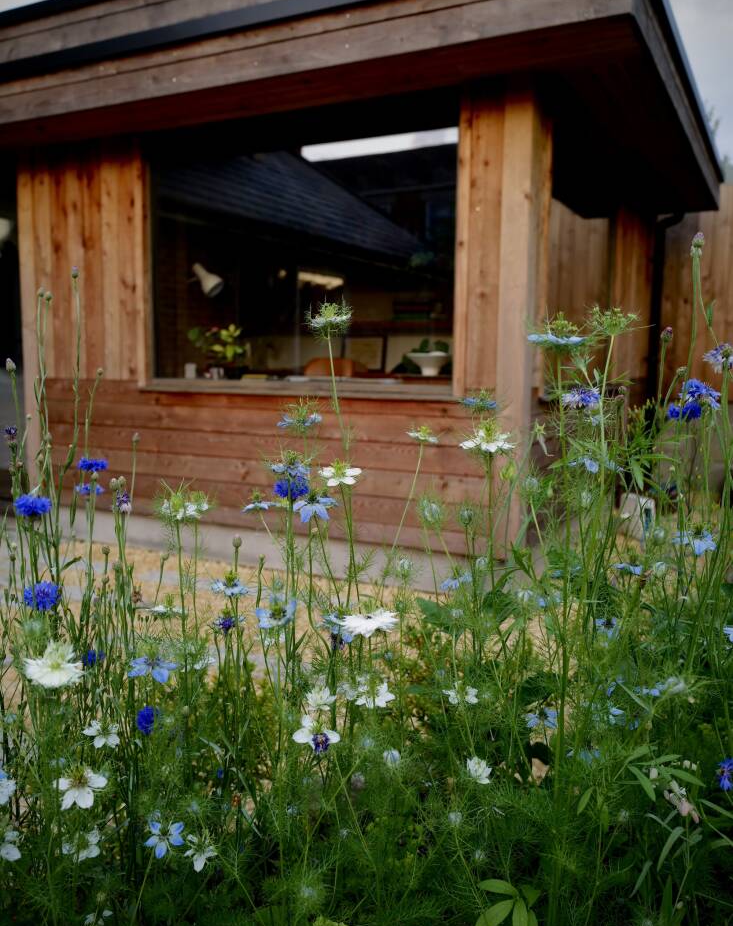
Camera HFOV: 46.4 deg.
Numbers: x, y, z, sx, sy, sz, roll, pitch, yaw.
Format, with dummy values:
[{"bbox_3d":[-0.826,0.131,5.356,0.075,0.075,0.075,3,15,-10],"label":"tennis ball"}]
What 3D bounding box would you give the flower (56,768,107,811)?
[{"bbox_3d":[-0.233,0.267,0.700,0.042,0.024,0.042,-2,29,-19],"label":"flower"}]

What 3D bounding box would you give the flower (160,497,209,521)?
[{"bbox_3d":[-0.170,0.042,0.800,0.044,0.018,0.044,-1,6,-12],"label":"flower"}]

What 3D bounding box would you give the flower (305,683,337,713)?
[{"bbox_3d":[-0.053,0.269,0.980,0.037,0.026,0.037,0,14,-3],"label":"flower"}]

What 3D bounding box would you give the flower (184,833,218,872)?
[{"bbox_3d":[-0.155,0.365,0.800,0.037,0.024,0.037,-10,34,-10],"label":"flower"}]

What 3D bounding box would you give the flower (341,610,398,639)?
[{"bbox_3d":[0.003,0.136,0.720,0.049,0.014,0.049,-9,6,1],"label":"flower"}]

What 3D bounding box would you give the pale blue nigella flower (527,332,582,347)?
[{"bbox_3d":[0.155,-0.102,0.700,0.046,0.012,0.046,2,6,12],"label":"pale blue nigella flower"}]

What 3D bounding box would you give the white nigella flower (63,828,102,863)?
[{"bbox_3d":[-0.317,0.424,0.950,0.040,0.028,0.040,-2,19,-19],"label":"white nigella flower"}]

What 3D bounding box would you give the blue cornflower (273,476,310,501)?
[{"bbox_3d":[-0.081,0.027,0.920,0.038,0.023,0.038,0,19,-5],"label":"blue cornflower"}]

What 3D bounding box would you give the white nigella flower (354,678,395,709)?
[{"bbox_3d":[0.008,0.235,0.870,0.041,0.024,0.041,6,19,0],"label":"white nigella flower"}]

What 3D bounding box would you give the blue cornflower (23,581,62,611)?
[{"bbox_3d":[-0.335,0.136,0.880,0.038,0.026,0.038,-2,28,-21],"label":"blue cornflower"}]

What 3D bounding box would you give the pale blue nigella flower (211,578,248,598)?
[{"bbox_3d":[-0.156,0.142,0.970,0.043,0.020,0.043,0,11,-9],"label":"pale blue nigella flower"}]

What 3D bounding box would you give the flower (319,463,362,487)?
[{"bbox_3d":[-0.027,0.012,0.900,0.045,0.021,0.045,1,16,-2],"label":"flower"}]

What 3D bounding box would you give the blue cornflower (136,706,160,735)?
[{"bbox_3d":[-0.250,0.295,0.980,0.023,0.034,0.034,9,5,-17],"label":"blue cornflower"}]

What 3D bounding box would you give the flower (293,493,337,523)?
[{"bbox_3d":[-0.053,0.045,0.870,0.045,0.025,0.045,0,11,-3],"label":"flower"}]

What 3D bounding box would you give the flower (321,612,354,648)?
[{"bbox_3d":[-0.032,0.188,0.960,0.042,0.028,0.042,0,21,-2],"label":"flower"}]

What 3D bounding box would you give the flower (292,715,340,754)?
[{"bbox_3d":[-0.043,0.235,0.740,0.041,0.024,0.041,0,32,-3],"label":"flower"}]

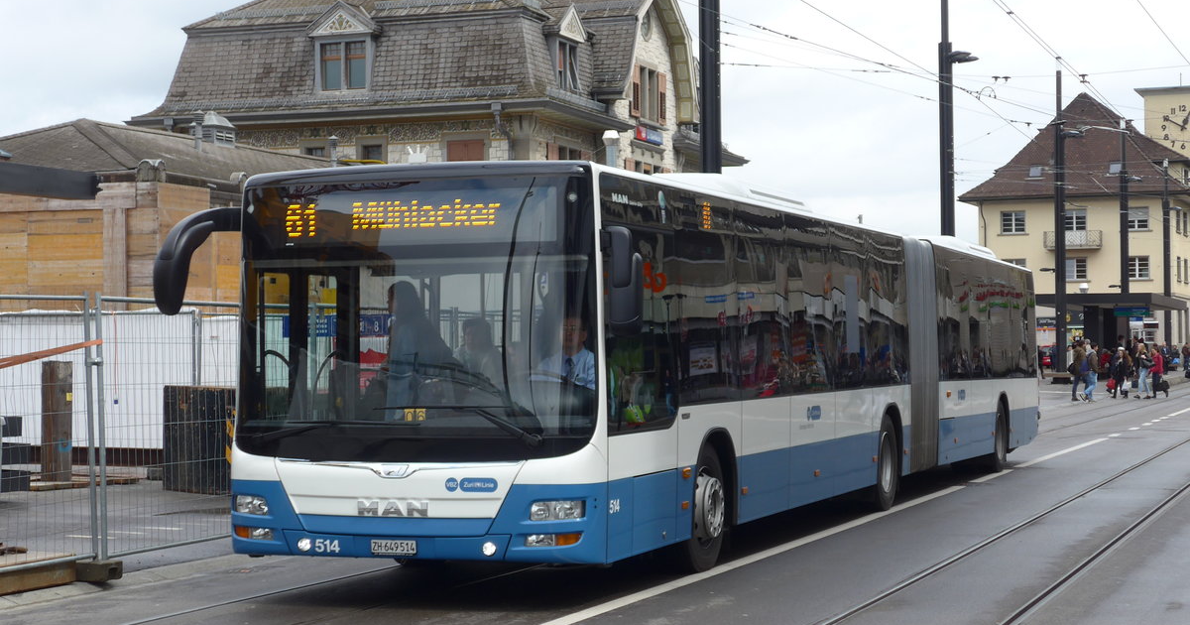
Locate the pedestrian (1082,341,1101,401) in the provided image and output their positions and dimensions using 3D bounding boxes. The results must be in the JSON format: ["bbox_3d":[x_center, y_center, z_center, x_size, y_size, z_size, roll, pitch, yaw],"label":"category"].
[{"bbox_3d":[14.000,1.718,60.300,0.520,1.652,0.500,0,-1,-18],"label":"pedestrian"}]

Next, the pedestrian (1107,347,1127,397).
[{"bbox_3d":[15.325,1.778,62.500,0.450,1.492,0.520,1,-1,-38],"label":"pedestrian"}]

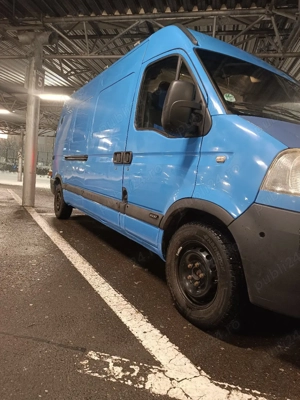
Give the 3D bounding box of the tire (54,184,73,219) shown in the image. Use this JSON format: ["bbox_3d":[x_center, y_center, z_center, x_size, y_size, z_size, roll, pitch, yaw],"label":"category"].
[{"bbox_3d":[-1.701,0.013,5.510,0.225,0.695,0.695,2,6,-31],"label":"tire"}]

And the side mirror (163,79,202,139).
[{"bbox_3d":[0.248,-0.607,1.938,0.250,0.370,0.170,2,6,-31],"label":"side mirror"}]

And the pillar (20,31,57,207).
[{"bbox_3d":[-2.732,-1.836,6.461,0.310,4.000,0.310,2,6,-31],"label":"pillar"}]

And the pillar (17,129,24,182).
[{"bbox_3d":[-6.829,-2.357,14.694,0.230,2.850,0.230,2,6,-31],"label":"pillar"}]

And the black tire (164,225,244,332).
[{"bbox_3d":[0.413,0.532,2.062,0.225,0.695,0.695,2,6,-31],"label":"black tire"}]

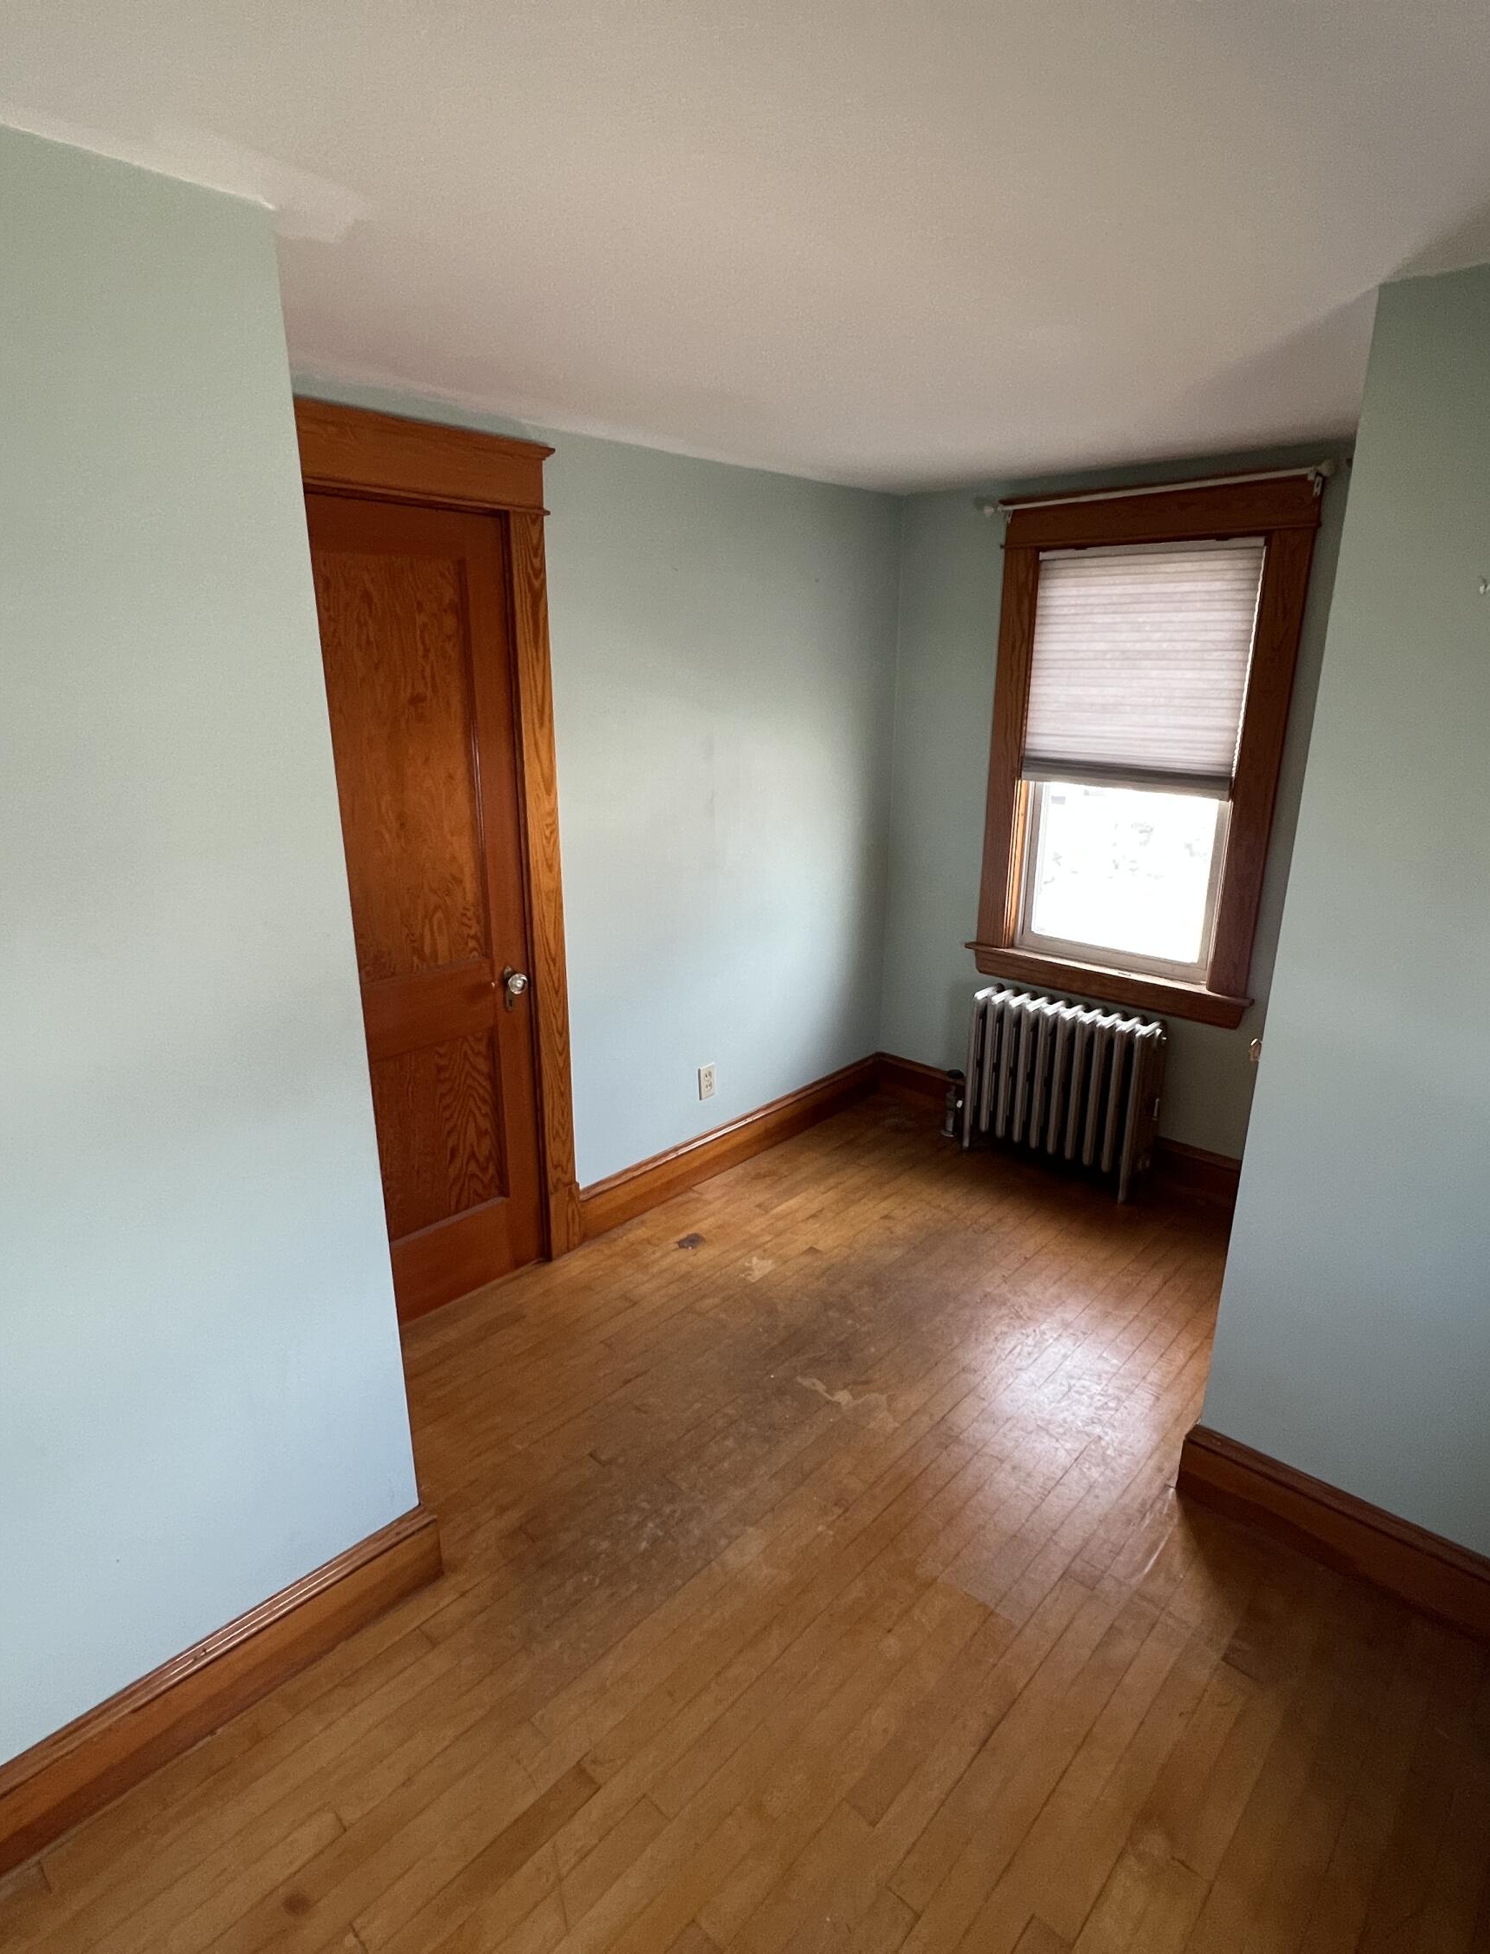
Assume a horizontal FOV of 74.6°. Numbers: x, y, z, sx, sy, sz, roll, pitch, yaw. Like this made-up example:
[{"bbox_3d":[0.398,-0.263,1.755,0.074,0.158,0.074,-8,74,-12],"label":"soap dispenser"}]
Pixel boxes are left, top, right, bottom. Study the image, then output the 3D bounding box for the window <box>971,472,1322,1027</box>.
[{"bbox_3d":[1.222,-0.696,3.140,0.970,1.590,0.120,15,22,40],"label":"window"}]

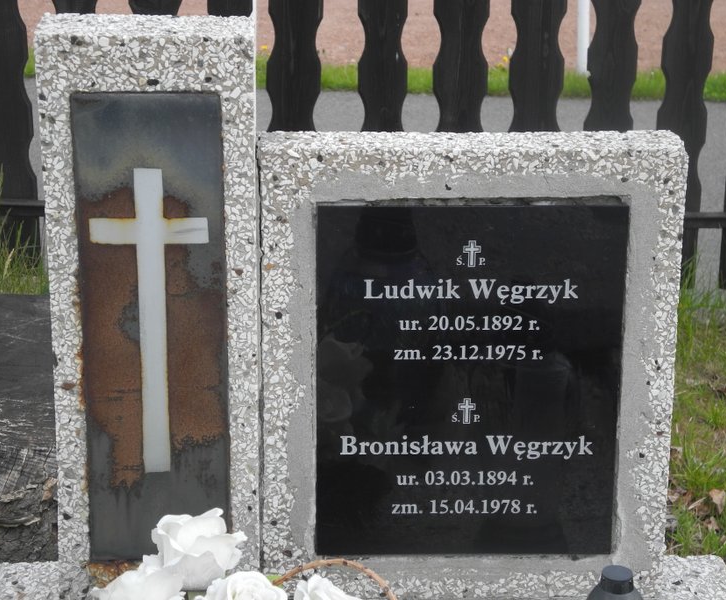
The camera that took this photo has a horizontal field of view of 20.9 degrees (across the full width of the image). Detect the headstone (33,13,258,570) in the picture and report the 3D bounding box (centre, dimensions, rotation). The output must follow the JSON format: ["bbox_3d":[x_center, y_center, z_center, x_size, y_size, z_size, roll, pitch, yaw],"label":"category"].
[{"bbox_3d":[-0.264,0.018,2.517,0.262,0.747,0.125,0,18,-2],"label":"headstone"}]

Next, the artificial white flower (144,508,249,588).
[{"bbox_3d":[-0.207,0.309,2.432,0.129,0.100,0.118,0,18,-2],"label":"artificial white flower"}]

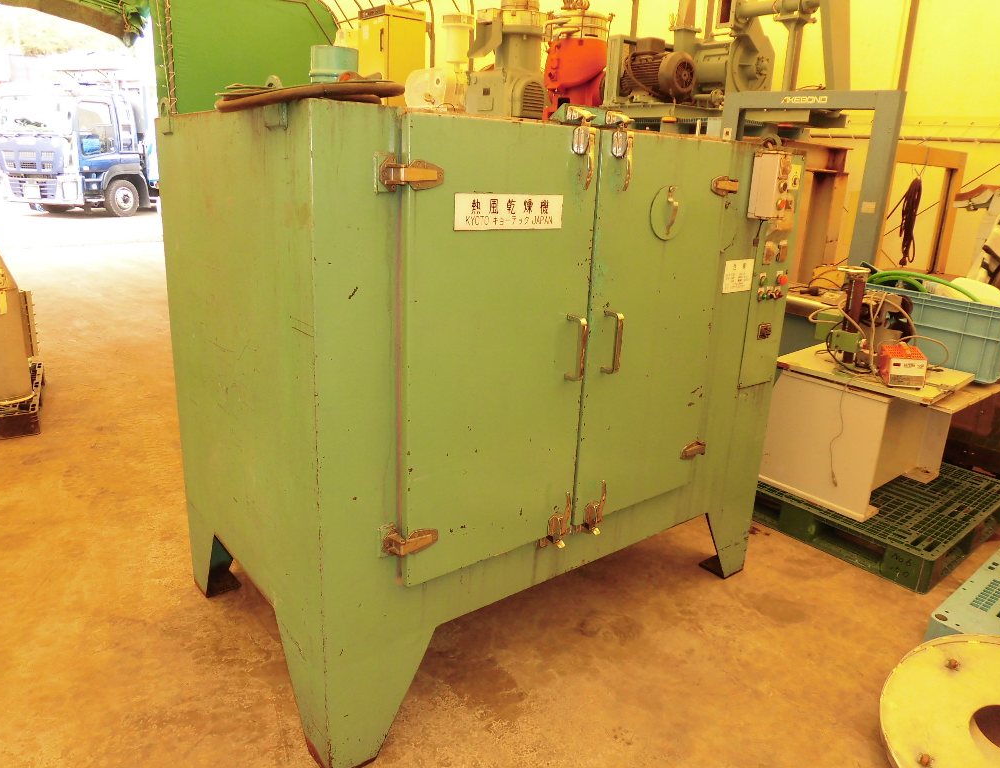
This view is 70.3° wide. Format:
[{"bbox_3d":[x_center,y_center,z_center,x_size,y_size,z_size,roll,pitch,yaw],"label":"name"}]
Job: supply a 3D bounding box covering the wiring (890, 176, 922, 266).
[{"bbox_3d":[2.534,-1.019,4.425,0.180,0.600,0.100,11,18,27],"label":"wiring"}]

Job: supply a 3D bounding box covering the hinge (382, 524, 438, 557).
[{"bbox_3d":[-0.210,0.376,1.705,0.129,0.062,0.064,-10,20,-37],"label":"hinge"}]

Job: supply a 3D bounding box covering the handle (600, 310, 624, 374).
[{"bbox_3d":[0.302,-0.110,1.912,0.016,0.170,0.062,-10,20,-37],"label":"handle"}]

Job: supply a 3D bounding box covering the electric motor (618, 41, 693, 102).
[{"bbox_3d":[1.049,-2.112,4.760,0.285,0.395,0.450,-10,20,-37],"label":"electric motor"}]

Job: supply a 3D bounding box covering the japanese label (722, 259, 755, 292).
[{"bbox_3d":[0.787,-0.356,2.334,0.161,0.102,0.004,-10,20,-37],"label":"japanese label"}]

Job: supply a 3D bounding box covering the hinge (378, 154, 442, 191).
[{"bbox_3d":[-0.179,-0.433,1.468,0.132,0.070,0.064,-10,20,-37],"label":"hinge"}]

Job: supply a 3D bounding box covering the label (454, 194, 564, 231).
[{"bbox_3d":[0.030,-0.395,1.632,0.318,0.082,0.006,-10,20,-37],"label":"label"}]

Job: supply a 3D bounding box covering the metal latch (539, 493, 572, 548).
[{"bbox_3d":[0.160,0.369,1.972,0.045,0.168,0.080,-10,20,-37],"label":"metal latch"}]

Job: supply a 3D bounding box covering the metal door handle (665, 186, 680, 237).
[{"bbox_3d":[0.474,-0.471,1.956,0.024,0.136,0.031,-10,20,-37],"label":"metal door handle"}]

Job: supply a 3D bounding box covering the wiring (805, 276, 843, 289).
[{"bbox_3d":[1.953,-0.613,4.286,0.230,0.075,0.110,10,17,23],"label":"wiring"}]

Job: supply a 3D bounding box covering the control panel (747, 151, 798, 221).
[{"bbox_3d":[0.867,-0.623,2.245,0.100,0.200,0.105,-10,20,-37],"label":"control panel"}]

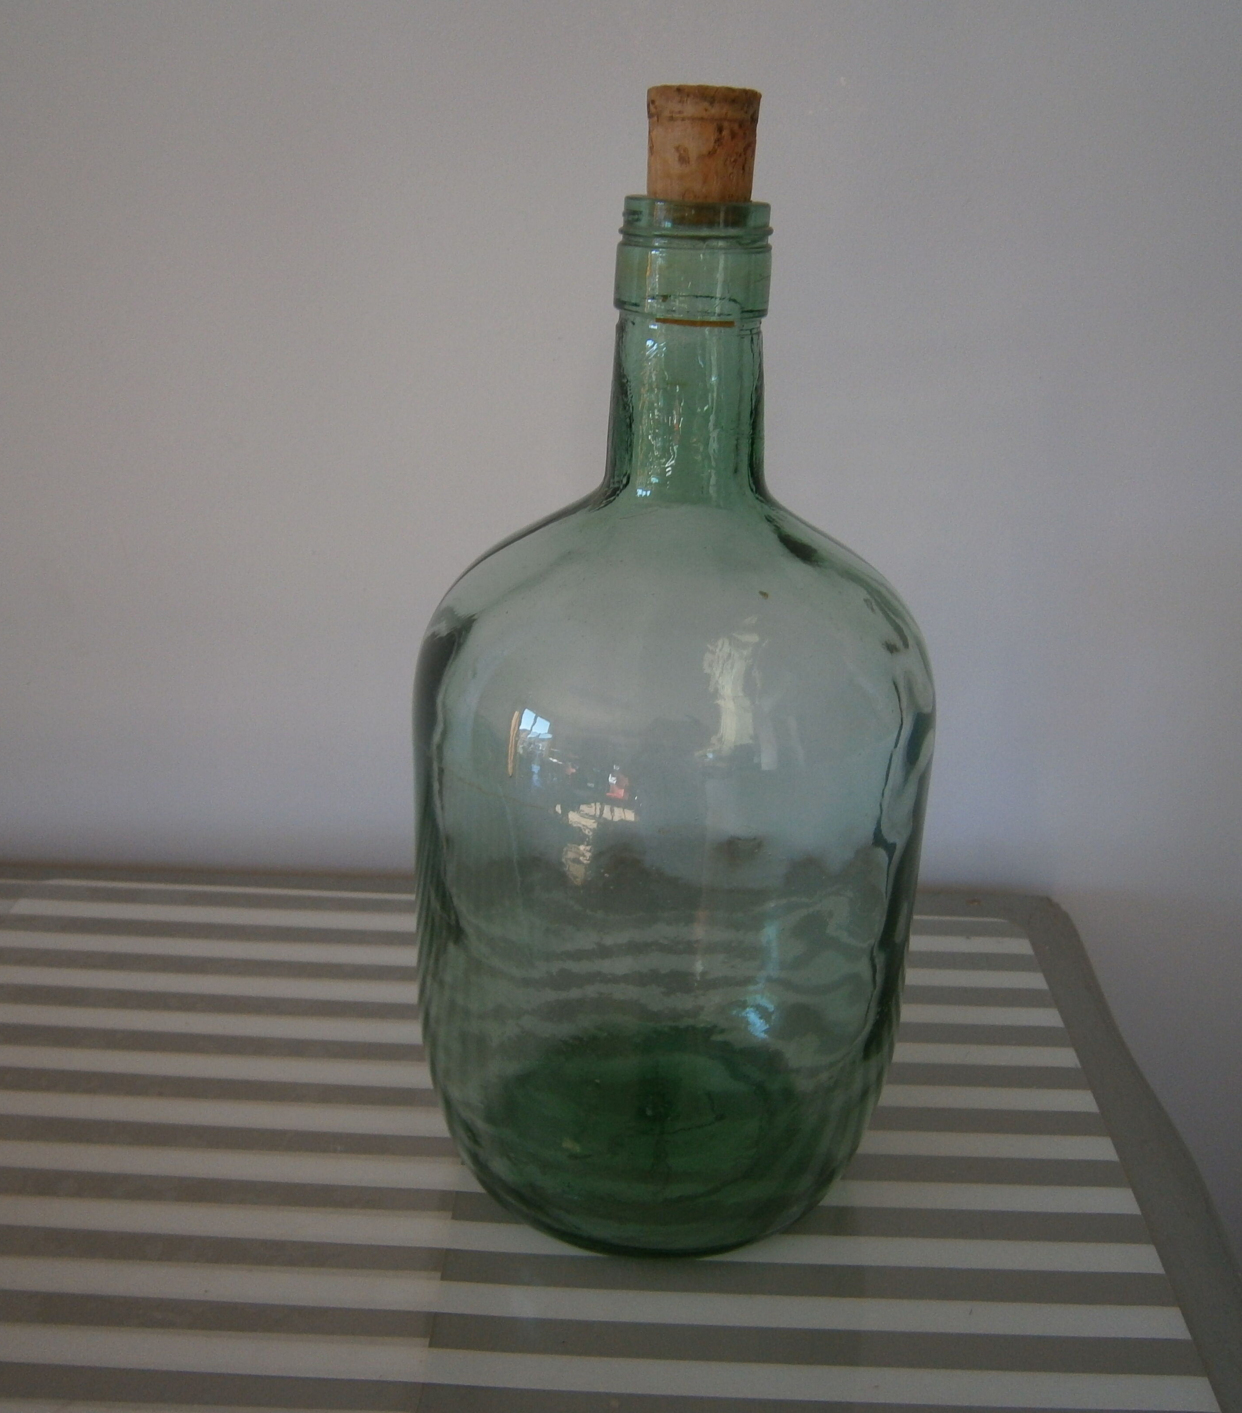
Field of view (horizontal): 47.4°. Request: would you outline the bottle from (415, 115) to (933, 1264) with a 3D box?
[{"bbox_3d":[0.018,-0.001,0.489,0.179,0.389,0.179,2,24,2],"label":"bottle"}]

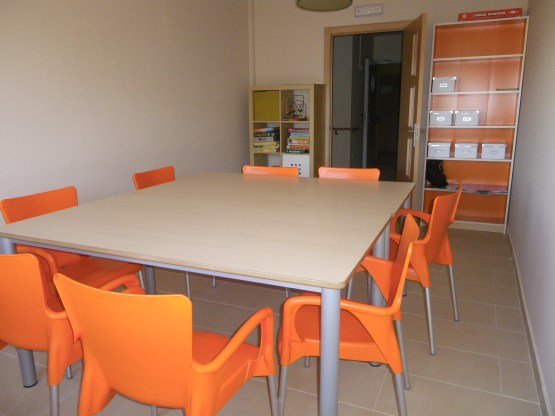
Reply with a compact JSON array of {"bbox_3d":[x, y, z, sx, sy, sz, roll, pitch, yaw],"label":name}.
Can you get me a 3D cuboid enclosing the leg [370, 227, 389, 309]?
[{"bbox_3d":[0.497,0.433,2.203,0.062,0.735,0.062,5,15,23],"label":"leg"}]

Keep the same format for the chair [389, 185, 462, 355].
[{"bbox_3d":[0.742,0.285,2.602,0.540,0.830,0.560,9,17,36],"label":"chair"}]

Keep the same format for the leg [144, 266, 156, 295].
[{"bbox_3d":[-0.828,0.292,2.890,0.062,0.735,0.062,5,15,23],"label":"leg"}]

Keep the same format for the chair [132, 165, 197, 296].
[{"bbox_3d":[-0.696,0.148,3.280,0.540,0.830,0.560,6,15,28],"label":"chair"}]

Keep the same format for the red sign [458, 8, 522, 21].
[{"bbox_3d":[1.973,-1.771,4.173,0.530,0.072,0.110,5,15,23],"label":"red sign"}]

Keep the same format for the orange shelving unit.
[{"bbox_3d":[1.945,-0.777,4.508,0.800,2.010,0.280,5,15,23],"label":"orange shelving unit"}]

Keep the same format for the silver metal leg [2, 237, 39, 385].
[{"bbox_3d":[-1.203,0.489,2.085,0.062,0.735,0.062,5,15,23],"label":"silver metal leg"}]

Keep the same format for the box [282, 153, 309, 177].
[{"bbox_3d":[0.285,-0.481,5.324,0.330,0.330,0.360,5,15,23],"label":"box"}]

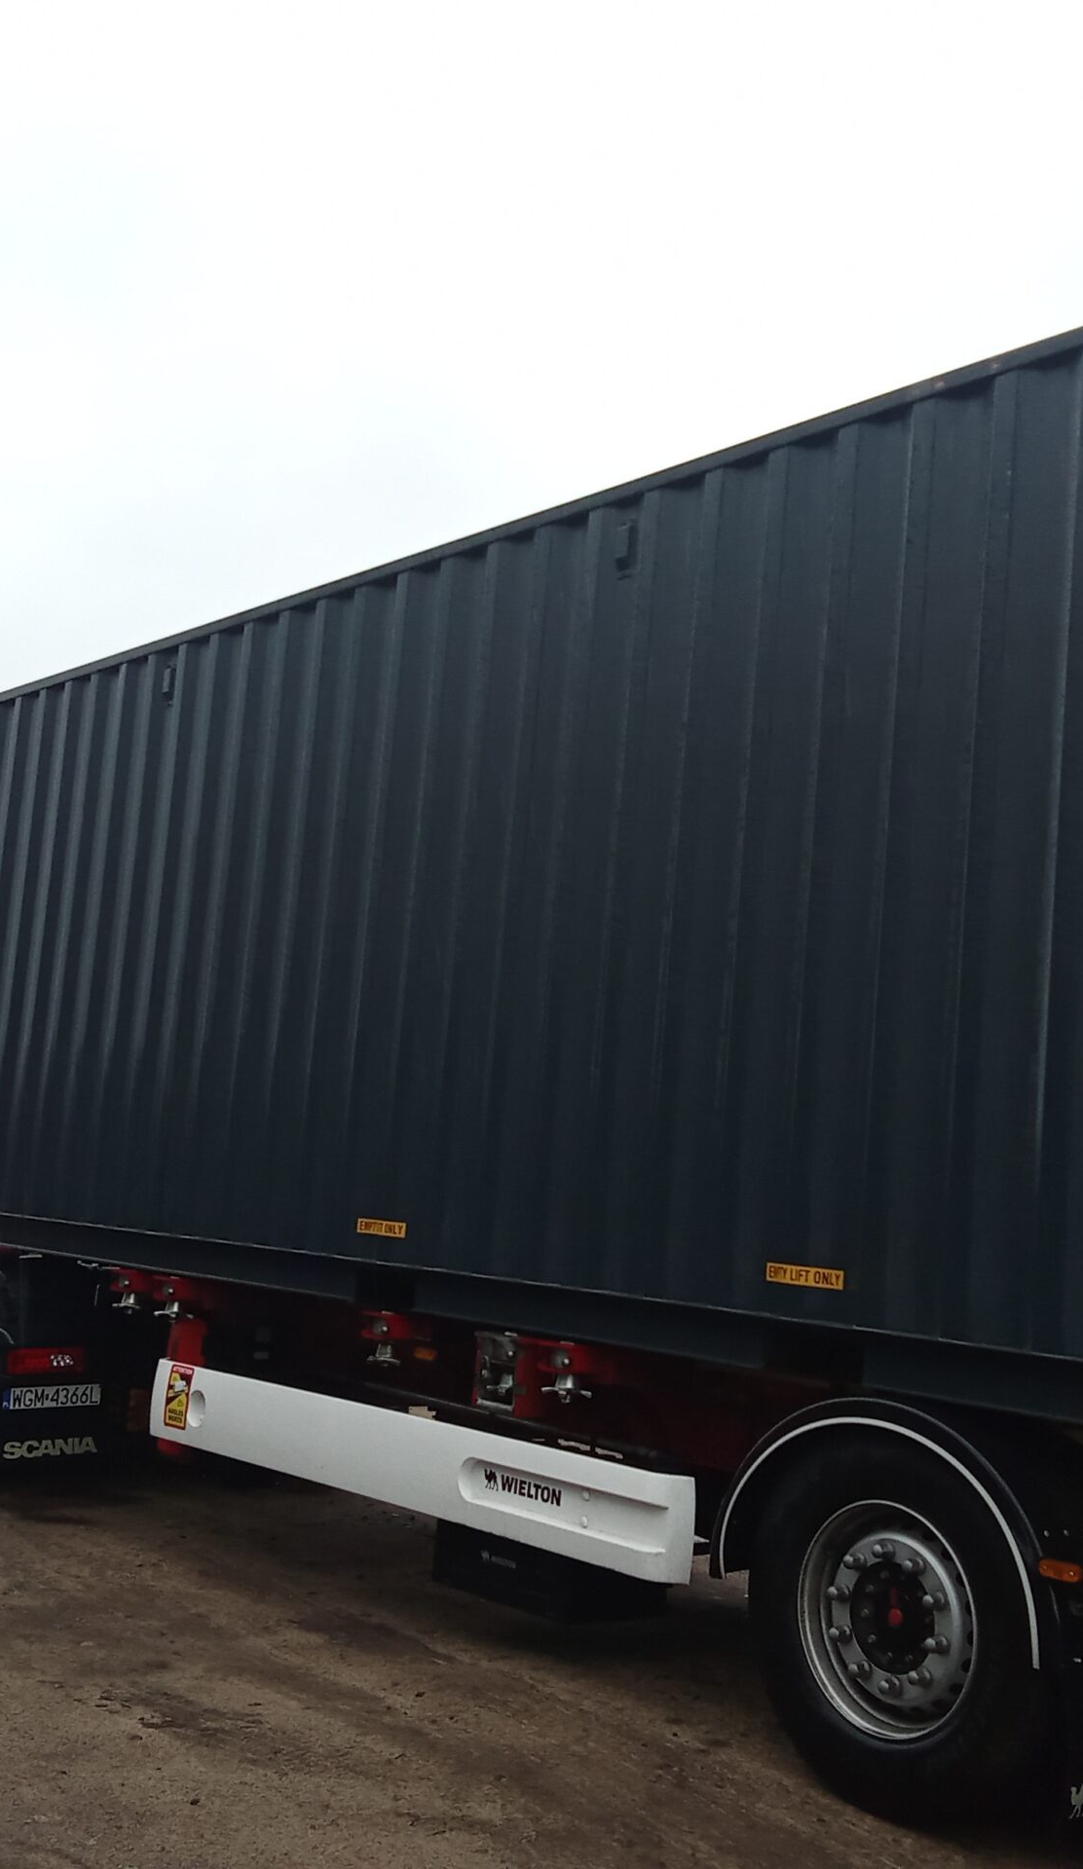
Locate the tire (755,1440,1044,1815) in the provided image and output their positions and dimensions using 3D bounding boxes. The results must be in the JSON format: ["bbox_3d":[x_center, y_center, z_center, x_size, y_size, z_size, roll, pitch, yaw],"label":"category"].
[{"bbox_3d":[1.007,1.771,5.254,0.380,1.040,1.040,11,-10,-38],"label":"tire"}]

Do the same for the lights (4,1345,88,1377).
[{"bbox_3d":[-2.385,2.044,9.673,0.420,0.140,0.100,11,-10,-40],"label":"lights"}]

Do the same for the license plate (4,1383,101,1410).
[{"bbox_3d":[-2.337,2.215,9.650,0.520,0.114,0.020,11,-10,-40],"label":"license plate"}]

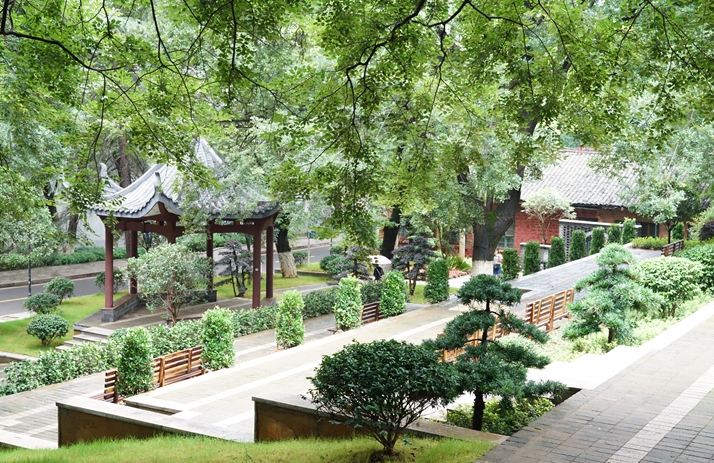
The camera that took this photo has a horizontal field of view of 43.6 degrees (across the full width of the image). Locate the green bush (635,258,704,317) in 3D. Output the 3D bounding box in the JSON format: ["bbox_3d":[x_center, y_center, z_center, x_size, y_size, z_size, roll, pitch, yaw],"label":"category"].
[{"bbox_3d":[8.651,1.561,24.867,1.888,1.684,1.800,0,5,0],"label":"green bush"}]

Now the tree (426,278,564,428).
[{"bbox_3d":[2.263,2.040,14.805,2.239,2.640,2.100,0,5,0],"label":"tree"}]

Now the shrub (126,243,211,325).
[{"bbox_3d":[-5.826,1.866,27.719,2.565,3.000,2.400,0,5,0],"label":"shrub"}]

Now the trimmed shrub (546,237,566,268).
[{"bbox_3d":[9.450,1.045,42.360,0.920,1.526,0.900,0,5,0],"label":"trimmed shrub"}]

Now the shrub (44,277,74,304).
[{"bbox_3d":[-10.328,2.048,31.000,1.050,0.920,1.030,1,5,0],"label":"shrub"}]

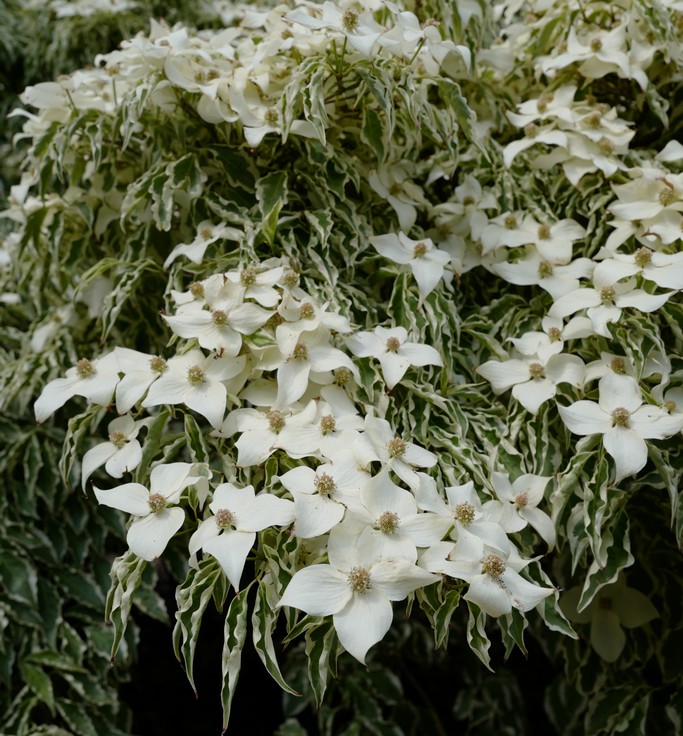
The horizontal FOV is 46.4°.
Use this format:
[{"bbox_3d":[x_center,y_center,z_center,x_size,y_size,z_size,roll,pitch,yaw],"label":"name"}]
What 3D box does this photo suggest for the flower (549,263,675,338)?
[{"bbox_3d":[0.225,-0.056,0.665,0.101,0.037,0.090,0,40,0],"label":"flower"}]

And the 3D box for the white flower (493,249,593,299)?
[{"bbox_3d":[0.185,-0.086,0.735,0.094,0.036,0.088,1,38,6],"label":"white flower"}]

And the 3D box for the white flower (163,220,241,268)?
[{"bbox_3d":[-0.143,-0.127,0.820,0.083,0.037,0.080,5,43,23],"label":"white flower"}]

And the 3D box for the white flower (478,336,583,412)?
[{"bbox_3d":[0.161,0.006,0.680,0.093,0.035,0.088,1,48,5],"label":"white flower"}]

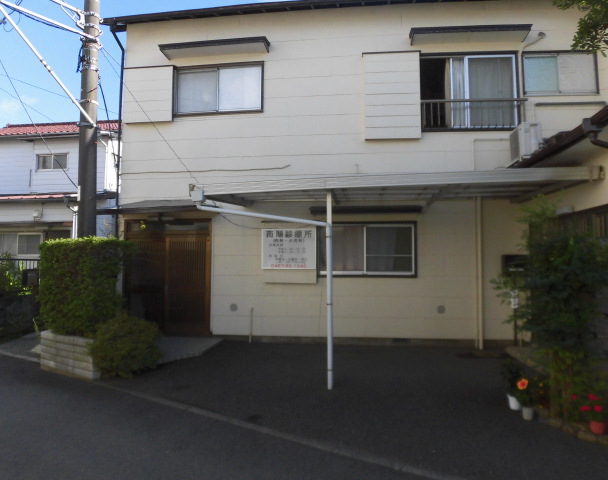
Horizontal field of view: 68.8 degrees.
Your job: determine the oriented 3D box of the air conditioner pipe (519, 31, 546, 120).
[{"bbox_3d":[3.964,-2.837,7.698,0.460,1.500,0.100,0,-3,6],"label":"air conditioner pipe"}]

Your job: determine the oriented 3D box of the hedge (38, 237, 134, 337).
[{"bbox_3d":[-3.015,0.645,6.150,1.250,1.380,0.680,-2,-3,30],"label":"hedge"}]

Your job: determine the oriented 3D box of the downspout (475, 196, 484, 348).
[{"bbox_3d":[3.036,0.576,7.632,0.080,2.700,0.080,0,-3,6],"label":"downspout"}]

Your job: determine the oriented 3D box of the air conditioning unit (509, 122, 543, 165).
[{"bbox_3d":[3.473,-1.497,7.005,0.300,0.550,0.720,0,-3,9],"label":"air conditioning unit"}]

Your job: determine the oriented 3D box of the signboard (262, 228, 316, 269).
[{"bbox_3d":[-0.261,0.162,7.994,0.980,0.730,0.060,0,-3,6],"label":"signboard"}]

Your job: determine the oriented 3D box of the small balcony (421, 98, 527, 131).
[{"bbox_3d":[2.964,-2.176,7.712,1.780,0.540,0.250,0,-3,6],"label":"small balcony"}]

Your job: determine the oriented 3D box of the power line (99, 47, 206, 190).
[{"bbox_3d":[-2.170,-1.789,6.050,2.327,2.391,0.050,-2,-3,37],"label":"power line"}]

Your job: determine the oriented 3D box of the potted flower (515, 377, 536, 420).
[{"bbox_3d":[2.122,1.518,4.250,0.200,0.412,0.200,0,-3,6],"label":"potted flower"}]

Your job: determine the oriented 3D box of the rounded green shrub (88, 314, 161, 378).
[{"bbox_3d":[-2.354,1.377,5.820,0.930,0.790,0.900,0,-4,6],"label":"rounded green shrub"}]

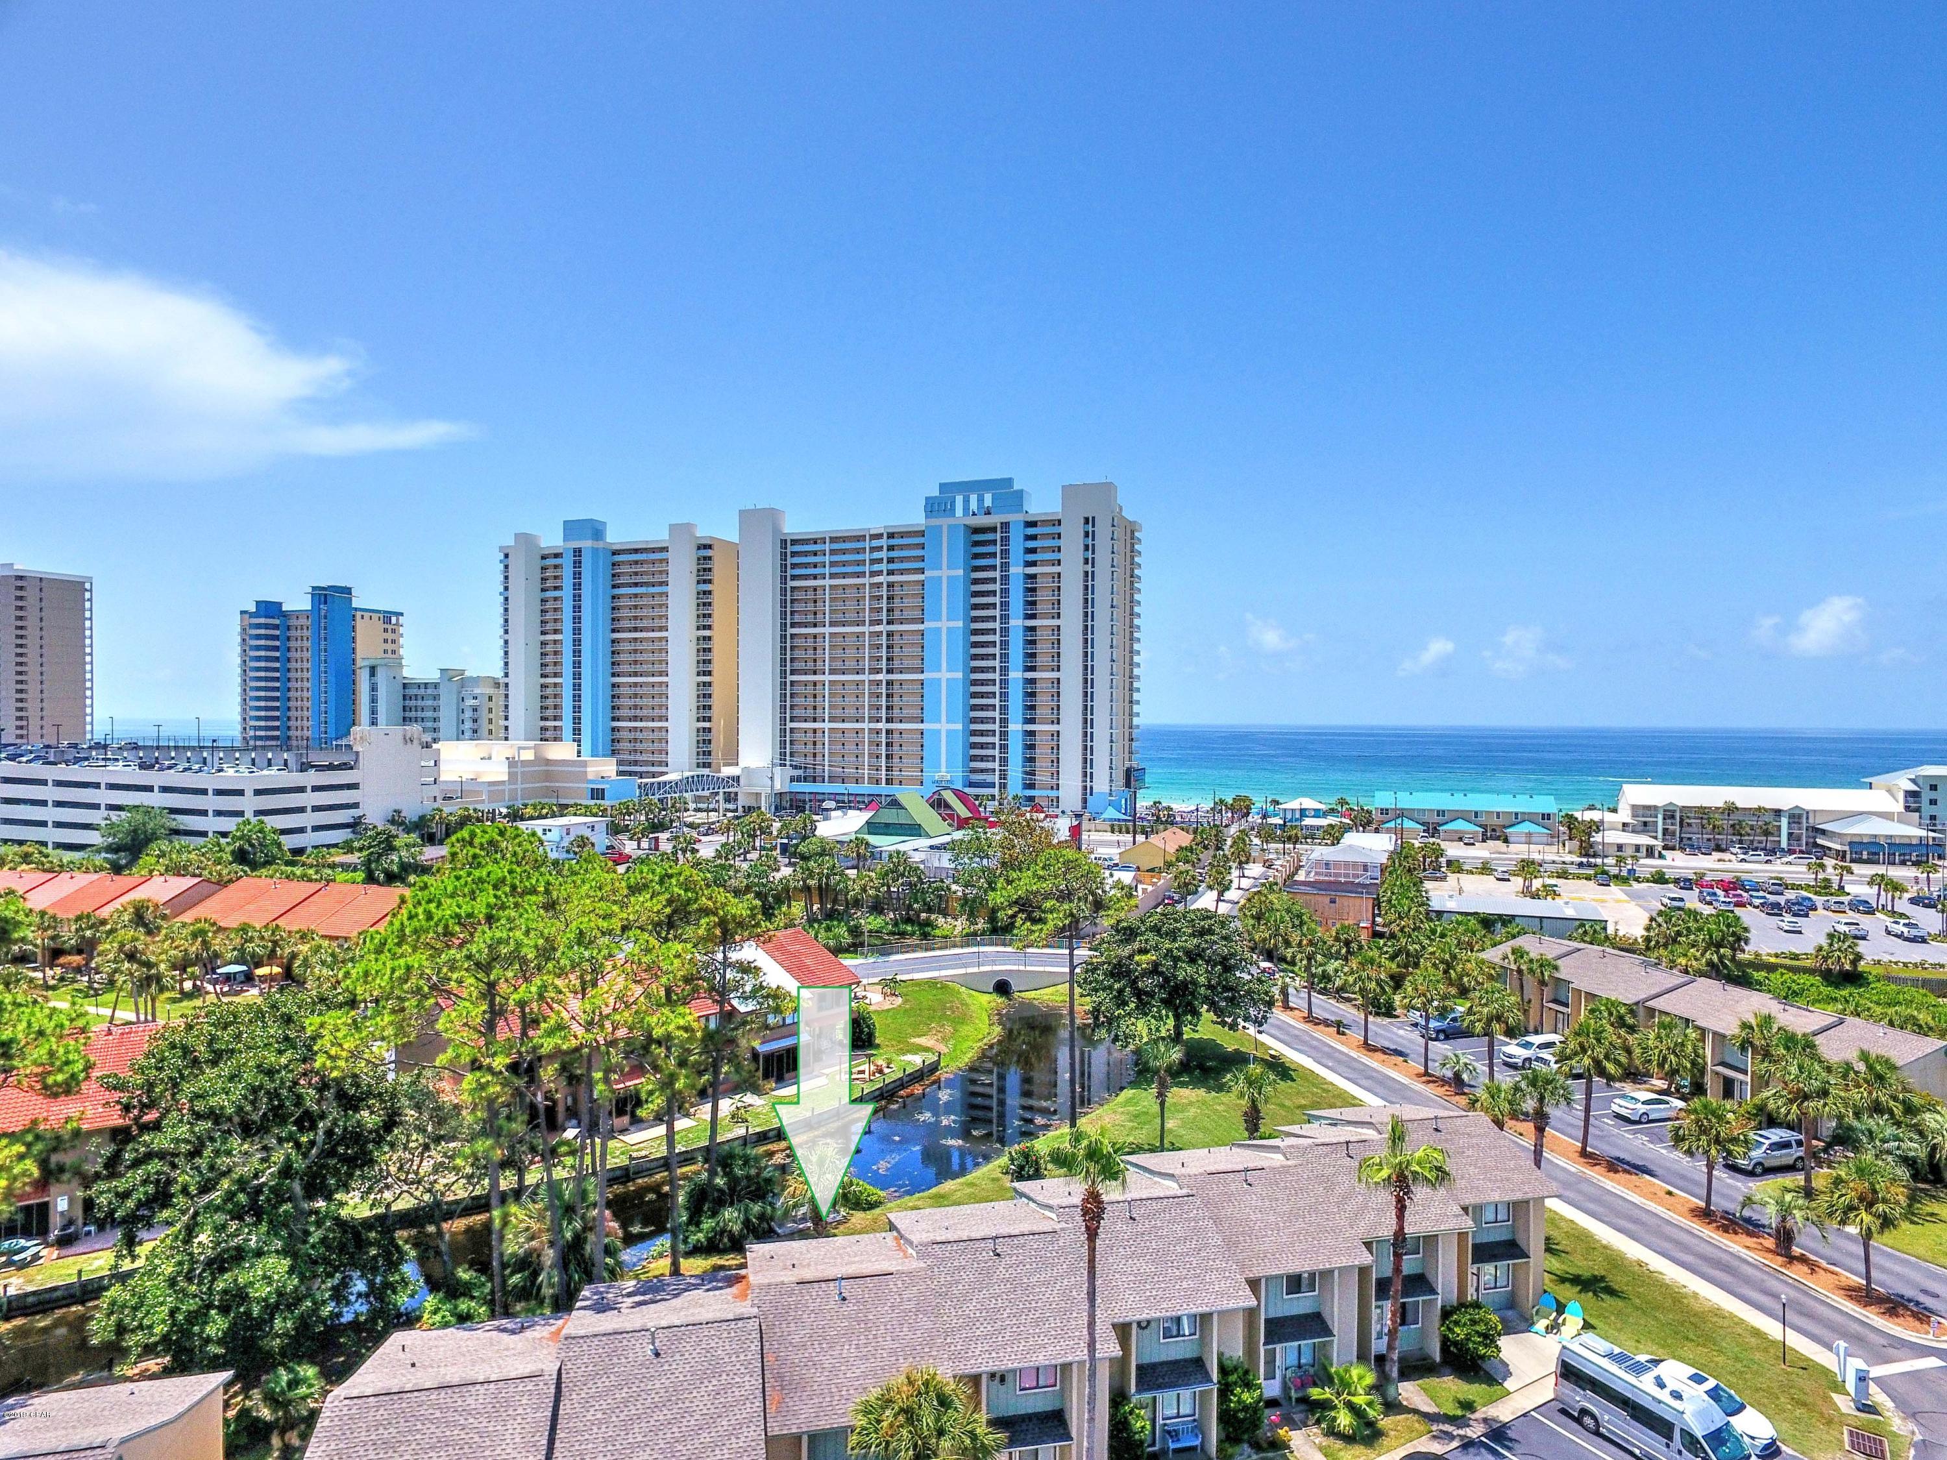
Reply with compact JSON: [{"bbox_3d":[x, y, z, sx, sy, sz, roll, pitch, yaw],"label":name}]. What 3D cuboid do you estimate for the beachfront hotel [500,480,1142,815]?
[{"bbox_3d":[-46.000,-19.507,298.500,178.000,77.500,28.000,0,1,21],"label":"beachfront hotel"}]

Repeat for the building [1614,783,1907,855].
[{"bbox_3d":[140.200,15.859,202.300,42.500,11.200,11.800,0,0,14],"label":"building"}]

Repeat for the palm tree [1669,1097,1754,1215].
[{"bbox_3d":[37.204,21.588,56.680,3.572,5.669,3.572,1,1,33],"label":"palm tree"}]

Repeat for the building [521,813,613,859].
[{"bbox_3d":[-73.707,19.171,201.880,11.500,6.100,12.500,1,1,25],"label":"building"}]

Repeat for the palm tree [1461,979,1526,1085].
[{"bbox_3d":[32.862,19.842,71.057,4.036,7.879,4.036,0,0,0],"label":"palm tree"}]

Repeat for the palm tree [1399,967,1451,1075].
[{"bbox_3d":[31.034,19.984,77.272,3.866,7.471,3.866,0,0,0],"label":"palm tree"}]

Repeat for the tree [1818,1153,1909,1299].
[{"bbox_3d":[38.033,21.135,47.866,3.104,6.108,3.104,0,1,0],"label":"tree"}]

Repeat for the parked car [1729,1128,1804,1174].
[{"bbox_3d":[43.696,23.185,62.156,4.850,1.820,2.000,0,1,-15],"label":"parked car"}]

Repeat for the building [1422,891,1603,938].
[{"bbox_3d":[57.500,20.253,120.100,16.600,4.100,10.000,0,1,20],"label":"building"}]

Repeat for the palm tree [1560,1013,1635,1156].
[{"bbox_3d":[35.417,20.432,64.202,3.847,7.832,3.847,1,1,29],"label":"palm tree"}]

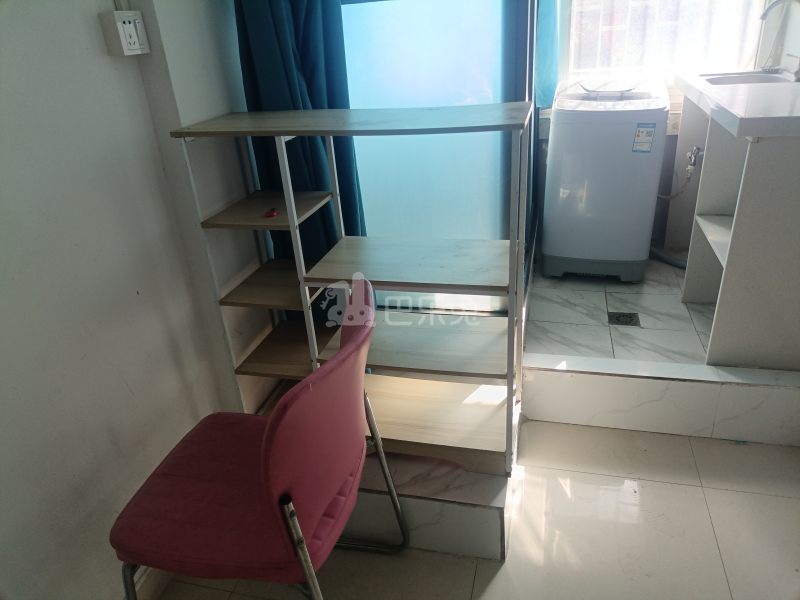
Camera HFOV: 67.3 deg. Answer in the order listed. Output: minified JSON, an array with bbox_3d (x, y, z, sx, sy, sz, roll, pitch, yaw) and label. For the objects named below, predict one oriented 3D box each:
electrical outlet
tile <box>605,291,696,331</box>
[{"bbox_3d":[-0.595,-0.580,1.307,0.041,0.086,0.086,3,26,15],"label":"electrical outlet"},{"bbox_3d":[0.957,0.045,2.310,0.300,0.010,0.294,3,26,15],"label":"tile"}]

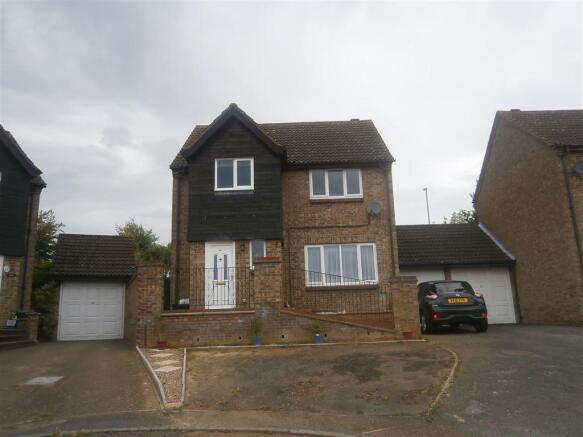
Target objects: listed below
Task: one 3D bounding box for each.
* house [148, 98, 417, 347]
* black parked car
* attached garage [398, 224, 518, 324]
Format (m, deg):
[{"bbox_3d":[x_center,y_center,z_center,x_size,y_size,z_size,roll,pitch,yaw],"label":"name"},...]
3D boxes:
[{"bbox_3d":[-0.224,-0.137,17.307,7.600,8.100,8.000,-2,-11,0],"label":"house"},{"bbox_3d":[4.514,2.658,13.616,1.770,1.570,4.130,-2,-11,1],"label":"black parked car"},{"bbox_3d":[5.875,2.350,18.868,4.800,4.150,5.700,-2,-11,-1],"label":"attached garage"}]

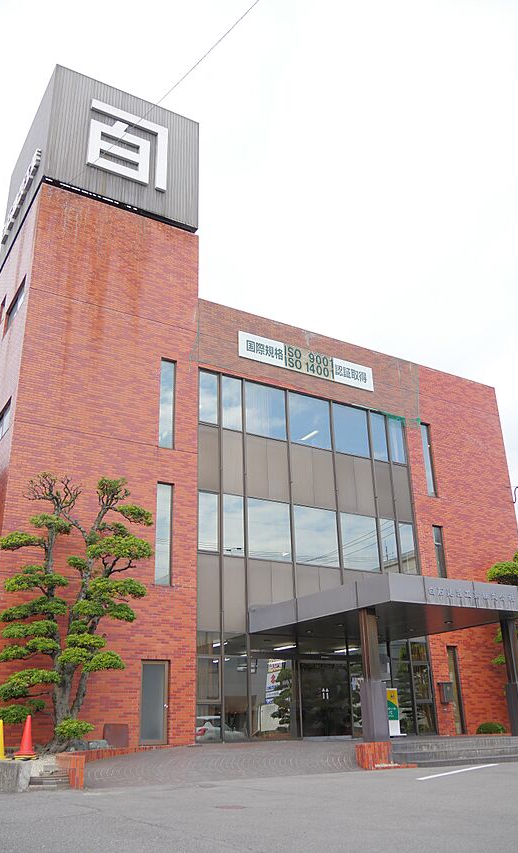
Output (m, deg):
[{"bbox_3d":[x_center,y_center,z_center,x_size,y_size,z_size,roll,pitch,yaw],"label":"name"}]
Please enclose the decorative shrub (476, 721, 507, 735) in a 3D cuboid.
[{"bbox_3d":[7.253,9.472,21.606,0.920,0.450,0.920,12,-27,-29],"label":"decorative shrub"}]

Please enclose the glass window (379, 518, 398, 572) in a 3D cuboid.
[{"bbox_3d":[4.224,3.915,22.693,0.595,1.726,0.100,11,-23,-28],"label":"glass window"}]

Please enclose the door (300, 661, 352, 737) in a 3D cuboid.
[{"bbox_3d":[1.927,7.680,19.530,1.725,1.993,0.100,12,-25,-30],"label":"door"}]

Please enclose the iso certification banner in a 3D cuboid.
[{"bbox_3d":[1.731,-2.139,23.312,5.561,0.899,0.100,12,-25,-30],"label":"iso certification banner"}]

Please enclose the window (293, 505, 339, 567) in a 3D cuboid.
[{"bbox_3d":[1.754,3.386,21.358,1.639,1.778,0.100,11,-23,-28],"label":"window"}]

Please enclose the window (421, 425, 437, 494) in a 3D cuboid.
[{"bbox_3d":[6.229,1.201,25.180,0.420,2.789,0.100,12,-25,-30],"label":"window"}]

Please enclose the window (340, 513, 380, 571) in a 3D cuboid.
[{"bbox_3d":[3.194,3.699,22.135,1.478,1.735,0.100,11,-23,-28],"label":"window"}]

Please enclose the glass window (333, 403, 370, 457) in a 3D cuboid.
[{"bbox_3d":[3.377,0.174,24.982,1.580,1.910,0.100,12,-27,-29],"label":"glass window"}]

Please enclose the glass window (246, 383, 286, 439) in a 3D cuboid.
[{"bbox_3d":[0.256,-0.491,21.760,1.558,1.759,0.100,12,-25,-30],"label":"glass window"}]

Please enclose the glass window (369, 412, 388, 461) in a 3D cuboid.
[{"bbox_3d":[4.116,0.357,23.967,0.650,1.655,0.100,11,-23,-28],"label":"glass window"}]

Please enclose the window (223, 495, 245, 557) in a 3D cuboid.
[{"bbox_3d":[-0.758,3.006,20.920,0.760,1.880,0.100,12,-27,-29],"label":"window"}]

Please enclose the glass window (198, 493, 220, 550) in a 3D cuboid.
[{"bbox_3d":[-1.494,2.839,20.499,0.690,1.780,0.100,12,-27,-29],"label":"glass window"}]

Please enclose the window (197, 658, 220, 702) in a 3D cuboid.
[{"bbox_3d":[-1.357,6.892,18.767,0.720,1.200,0.100,12,-27,-29],"label":"window"}]

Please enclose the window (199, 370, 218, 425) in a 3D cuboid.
[{"bbox_3d":[-1.604,-0.894,22.105,0.700,1.830,0.100,12,-27,-29],"label":"window"}]

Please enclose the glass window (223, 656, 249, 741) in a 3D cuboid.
[{"bbox_3d":[-0.619,7.488,18.996,0.800,2.180,0.100,12,-27,-29],"label":"glass window"}]

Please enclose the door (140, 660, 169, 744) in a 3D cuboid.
[{"bbox_3d":[-2.639,6.918,17.373,0.716,1.940,0.100,11,-23,-28],"label":"door"}]

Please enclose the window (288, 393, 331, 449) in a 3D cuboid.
[{"bbox_3d":[1.716,-0.189,22.627,1.692,1.759,0.100,12,-25,-30],"label":"window"}]

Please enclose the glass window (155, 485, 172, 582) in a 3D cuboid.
[{"bbox_3d":[-2.546,2.868,18.540,0.470,2.789,0.100,12,-25,-30],"label":"glass window"}]

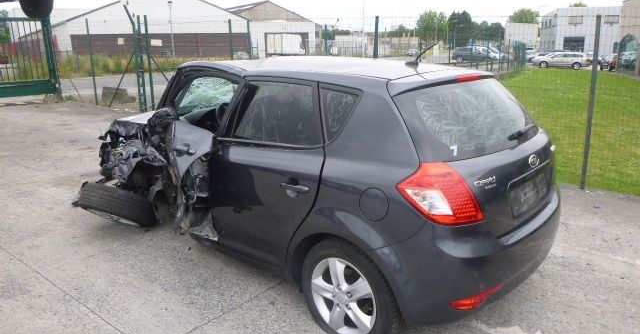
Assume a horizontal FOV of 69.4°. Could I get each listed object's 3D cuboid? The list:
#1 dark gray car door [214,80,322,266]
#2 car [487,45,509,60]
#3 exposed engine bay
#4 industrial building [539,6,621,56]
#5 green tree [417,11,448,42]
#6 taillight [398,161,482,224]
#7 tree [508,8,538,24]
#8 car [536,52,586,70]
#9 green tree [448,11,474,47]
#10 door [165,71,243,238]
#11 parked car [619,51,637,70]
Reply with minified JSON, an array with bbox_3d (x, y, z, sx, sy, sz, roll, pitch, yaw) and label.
[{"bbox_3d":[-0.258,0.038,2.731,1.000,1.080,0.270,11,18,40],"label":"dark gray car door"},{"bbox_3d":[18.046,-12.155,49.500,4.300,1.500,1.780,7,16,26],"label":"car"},{"bbox_3d":[-1.251,-0.064,4.443,1.300,0.900,1.450,13,19,41],"label":"exposed engine bay"},{"bbox_3d":[35.312,-17.889,63.388,7.200,7.000,14.000,3,14,18],"label":"industrial building"},{"bbox_3d":[23.610,-27.079,97.000,6.800,9.500,6.800,-1,14,0],"label":"green tree"},{"bbox_3d":[0.542,0.124,2.060,0.300,0.310,0.310,-12,18,-39],"label":"taillight"},{"bbox_3d":[35.223,-23.107,80.000,5.800,8.400,5.800,0,14,0],"label":"tree"},{"bbox_3d":[19.400,-8.800,38.000,4.650,1.500,1.800,0,14,2],"label":"car"},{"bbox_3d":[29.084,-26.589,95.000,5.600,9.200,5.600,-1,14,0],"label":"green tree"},{"bbox_3d":[-0.882,-0.054,3.240,0.800,1.140,0.320,11,18,40],"label":"door"},{"bbox_3d":[26.698,-9.330,40.000,1.800,1.520,4.300,7,16,29],"label":"parked car"}]

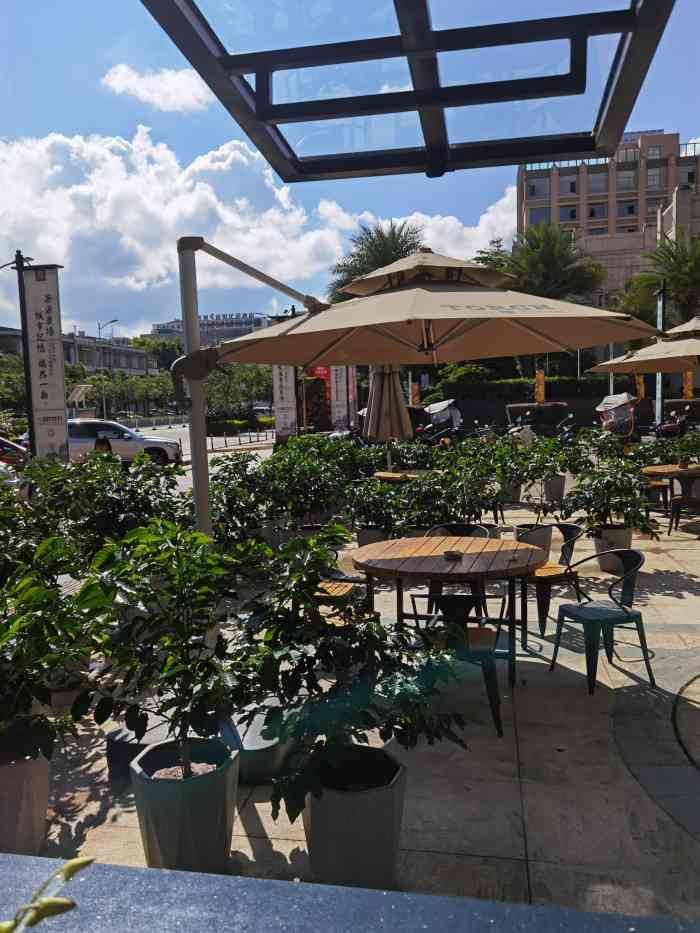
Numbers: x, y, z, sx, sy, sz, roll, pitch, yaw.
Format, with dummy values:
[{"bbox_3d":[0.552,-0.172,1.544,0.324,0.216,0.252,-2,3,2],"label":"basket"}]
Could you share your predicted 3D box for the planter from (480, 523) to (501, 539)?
[{"bbox_3d":[1.455,0.878,8.068,0.410,0.440,0.410,-2,4,0],"label":"planter"}]

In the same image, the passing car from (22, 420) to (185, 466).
[{"bbox_3d":[-7.989,-0.723,23.705,4.700,1.700,1.870,-2,5,0],"label":"passing car"}]

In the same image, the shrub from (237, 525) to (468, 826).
[{"bbox_3d":[0.018,0.692,2.516,0.750,0.910,0.700,-2,5,0],"label":"shrub"}]

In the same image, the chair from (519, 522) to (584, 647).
[{"bbox_3d":[1.530,0.858,5.578,0.510,0.750,0.520,-4,5,-27],"label":"chair"}]

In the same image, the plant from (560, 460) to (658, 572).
[{"bbox_3d":[2.805,0.493,7.814,1.020,1.183,0.950,-1,4,0],"label":"plant"}]

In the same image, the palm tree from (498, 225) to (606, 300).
[{"bbox_3d":[7.720,-4.952,27.701,4.200,8.320,4.200,-2,5,0],"label":"palm tree"}]

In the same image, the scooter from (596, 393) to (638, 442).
[{"bbox_3d":[7.432,-1.068,20.298,1.750,1.830,0.750,-5,6,-35],"label":"scooter"}]

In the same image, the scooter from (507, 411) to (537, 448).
[{"bbox_3d":[4.852,-0.738,20.821,0.700,1.220,1.750,3,7,45],"label":"scooter"}]

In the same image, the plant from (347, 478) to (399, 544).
[{"bbox_3d":[0.268,0.629,8.097,0.620,1.000,0.600,-2,4,0],"label":"plant"}]

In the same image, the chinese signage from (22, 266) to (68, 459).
[{"bbox_3d":[-7.251,-2.210,17.369,0.900,5.013,0.180,-2,4,-3],"label":"chinese signage"}]

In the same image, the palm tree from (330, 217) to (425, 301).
[{"bbox_3d":[1.405,-6.372,34.623,5.200,10.522,5.200,-1,4,0],"label":"palm tree"}]

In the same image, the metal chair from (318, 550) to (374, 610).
[{"bbox_3d":[-0.036,0.962,5.357,0.500,0.760,0.500,0,5,20],"label":"metal chair"}]

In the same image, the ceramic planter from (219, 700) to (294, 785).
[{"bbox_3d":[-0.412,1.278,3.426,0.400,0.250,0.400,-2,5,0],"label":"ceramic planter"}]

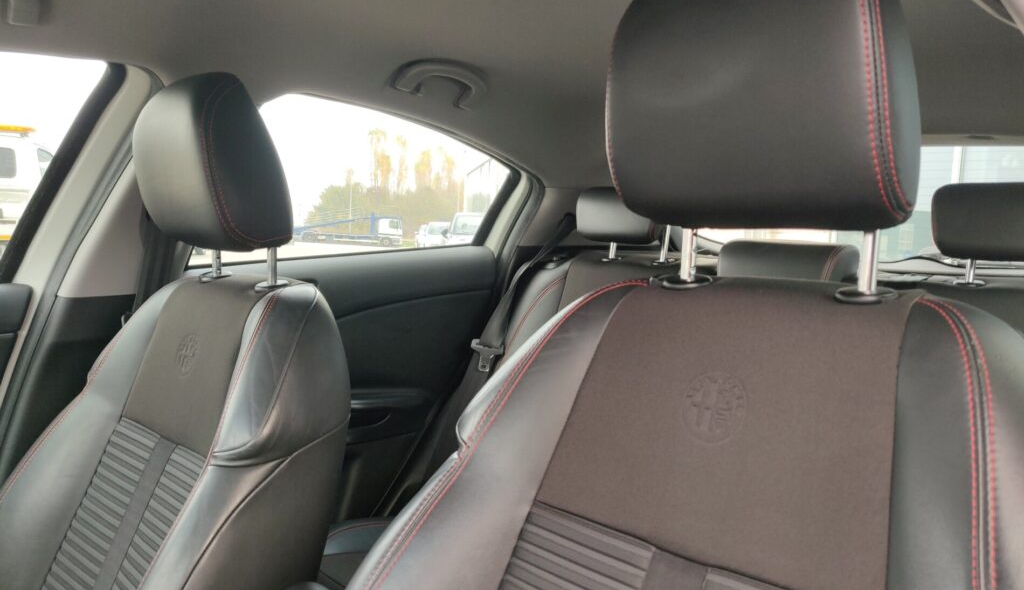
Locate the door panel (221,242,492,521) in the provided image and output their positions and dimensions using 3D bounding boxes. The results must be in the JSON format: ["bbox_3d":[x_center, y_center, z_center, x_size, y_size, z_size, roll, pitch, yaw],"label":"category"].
[{"bbox_3d":[-0.321,0.202,1.629,0.100,0.610,0.790,6,6,42],"label":"door panel"}]

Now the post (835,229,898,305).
[{"bbox_3d":[0.275,-0.021,0.570,0.044,0.059,0.034,6,6,42],"label":"post"}]

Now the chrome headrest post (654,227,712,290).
[{"bbox_3d":[0.159,-0.033,0.675,0.049,0.059,0.034,6,6,42],"label":"chrome headrest post"}]

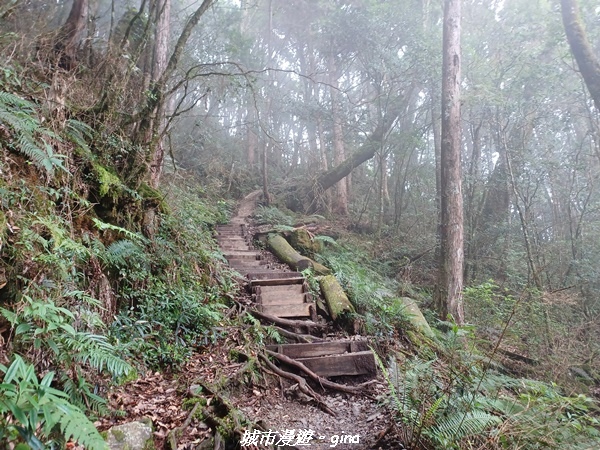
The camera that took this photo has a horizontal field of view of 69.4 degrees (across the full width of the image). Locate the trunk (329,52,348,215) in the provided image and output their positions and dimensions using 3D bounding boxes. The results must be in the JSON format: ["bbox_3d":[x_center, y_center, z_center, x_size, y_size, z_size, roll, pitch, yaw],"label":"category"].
[{"bbox_3d":[1.155,-2.745,13.000,0.400,5.000,0.400,-3,0,0],"label":"trunk"}]

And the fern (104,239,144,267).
[{"bbox_3d":[-1.701,0.267,4.200,0.376,0.266,0.340,0,-1,0],"label":"fern"}]

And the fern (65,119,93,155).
[{"bbox_3d":[-2.249,-0.899,4.400,0.276,0.358,0.300,0,-1,0],"label":"fern"}]

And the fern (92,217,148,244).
[{"bbox_3d":[-1.698,0.052,4.100,0.514,0.260,0.380,0,-1,0],"label":"fern"}]

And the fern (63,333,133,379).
[{"bbox_3d":[-1.511,0.979,3.250,0.495,0.338,0.400,0,-1,0],"label":"fern"}]

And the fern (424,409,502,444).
[{"bbox_3d":[1.151,1.418,3.050,0.505,0.248,0.420,0,-1,0],"label":"fern"}]

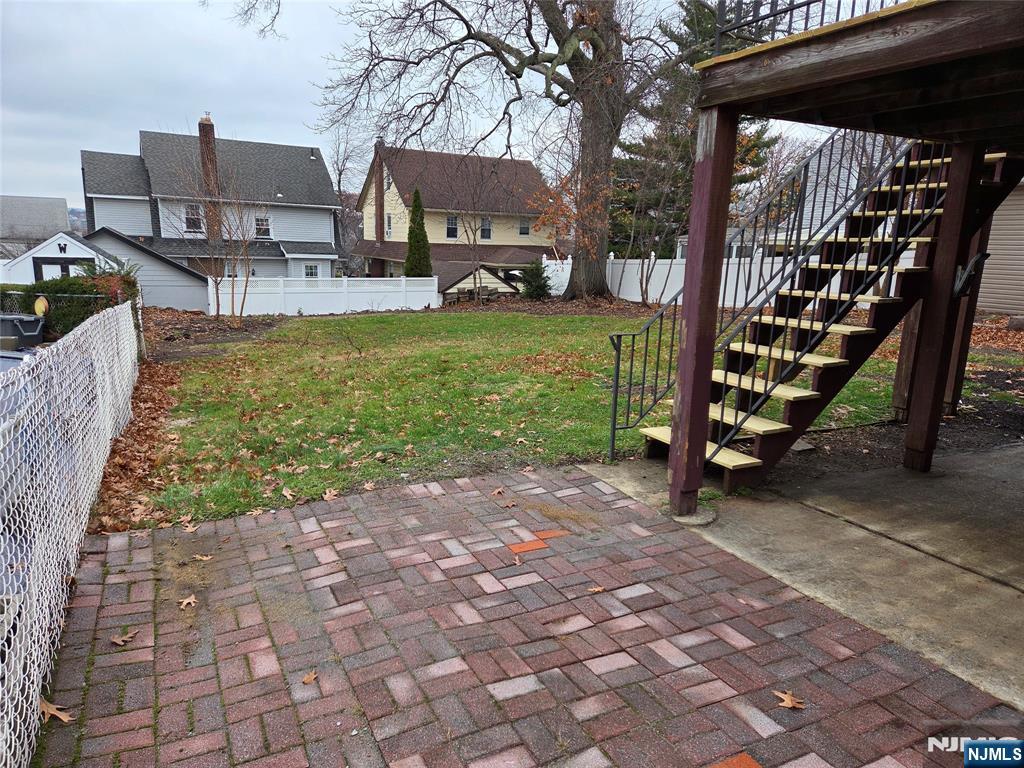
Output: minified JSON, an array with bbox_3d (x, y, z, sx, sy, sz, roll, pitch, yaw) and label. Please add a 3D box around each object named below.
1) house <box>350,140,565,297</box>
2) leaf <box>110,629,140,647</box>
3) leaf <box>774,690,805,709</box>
[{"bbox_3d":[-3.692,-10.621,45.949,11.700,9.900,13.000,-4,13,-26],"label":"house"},{"bbox_3d":[-1.490,0.973,2.623,0.115,0.025,0.100,2,12,0],"label":"leaf"},{"bbox_3d":[0.969,1.102,2.383,0.112,0.020,0.090,2,12,0],"label":"leaf"}]

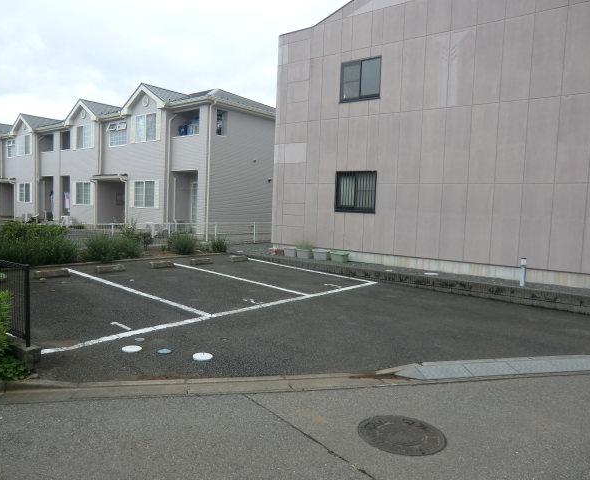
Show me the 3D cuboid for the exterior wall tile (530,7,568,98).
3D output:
[{"bbox_3d":[5.386,-3.943,9.433,0.600,1.808,0.050,5,6,37],"label":"exterior wall tile"}]

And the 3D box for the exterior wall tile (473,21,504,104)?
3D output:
[{"bbox_3d":[4.431,-4.030,10.155,0.600,1.808,0.050,5,6,37],"label":"exterior wall tile"}]

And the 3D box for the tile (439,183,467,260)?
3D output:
[{"bbox_3d":[3.921,-0.466,10.955,0.607,1.830,0.050,5,6,36],"label":"tile"}]

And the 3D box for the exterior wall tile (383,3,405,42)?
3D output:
[{"bbox_3d":[2.583,-5.542,11.455,0.600,0.870,0.060,5,6,37],"label":"exterior wall tile"}]

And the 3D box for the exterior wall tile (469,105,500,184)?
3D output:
[{"bbox_3d":[4.389,-2.232,10.316,0.600,1.827,0.060,5,6,37],"label":"exterior wall tile"}]

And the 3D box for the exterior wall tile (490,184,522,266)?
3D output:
[{"bbox_3d":[4.825,-0.334,10.124,0.600,1.881,0.050,5,6,37],"label":"exterior wall tile"}]

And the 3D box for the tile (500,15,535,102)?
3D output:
[{"bbox_3d":[4.908,-3.999,9.794,0.600,1.809,0.060,5,6,37],"label":"tile"}]

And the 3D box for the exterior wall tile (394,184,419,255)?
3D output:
[{"bbox_3d":[2.916,-0.508,11.568,0.600,1.881,0.050,5,6,37],"label":"exterior wall tile"}]

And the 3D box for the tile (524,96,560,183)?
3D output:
[{"bbox_3d":[5.344,-2.145,9.594,0.600,1.827,0.060,5,6,37],"label":"tile"}]

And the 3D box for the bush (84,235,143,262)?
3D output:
[{"bbox_3d":[-4.778,0.174,11.669,1.350,0.660,0.850,-4,7,-44],"label":"bush"}]

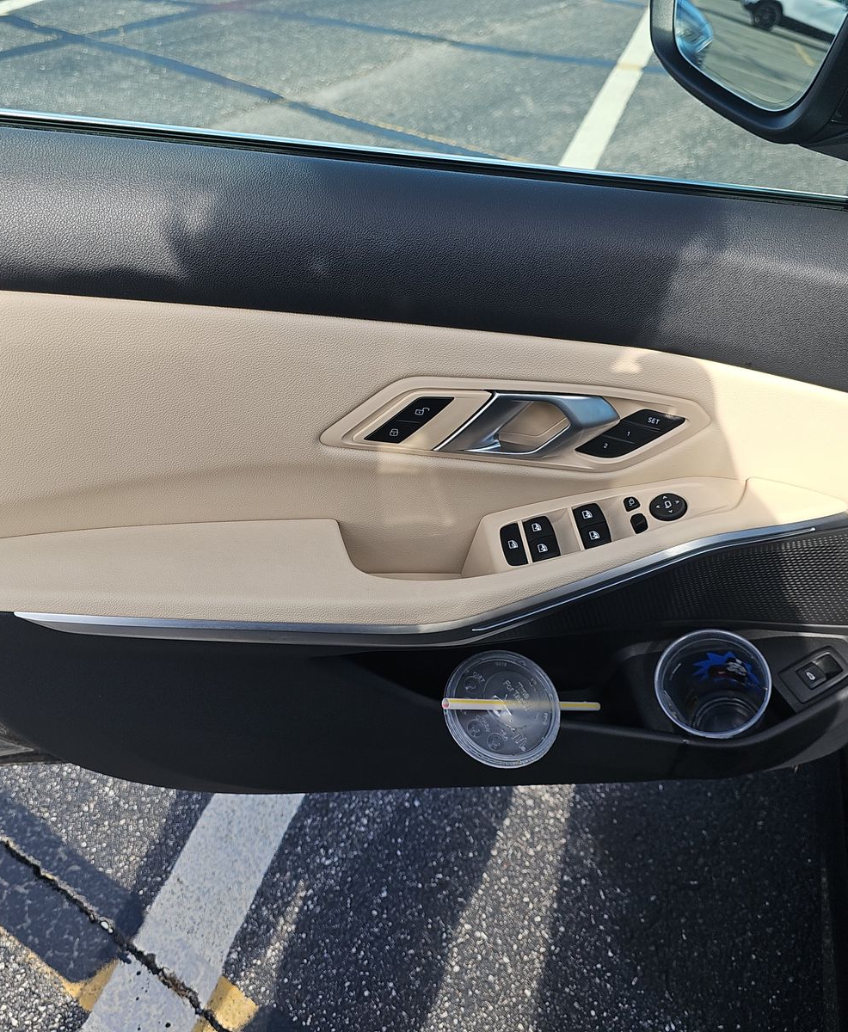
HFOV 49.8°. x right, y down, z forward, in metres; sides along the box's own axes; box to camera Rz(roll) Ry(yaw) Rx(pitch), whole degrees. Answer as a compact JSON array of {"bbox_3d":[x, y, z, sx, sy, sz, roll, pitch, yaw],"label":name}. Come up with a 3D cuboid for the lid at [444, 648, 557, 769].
[{"bbox_3d":[0.067,0.157,0.759,0.101,0.014,0.101,5,61,-9],"label":"lid"}]

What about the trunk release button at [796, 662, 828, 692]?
[{"bbox_3d":[0.341,0.141,0.803,0.016,0.007,0.020,-32,56,0],"label":"trunk release button"}]

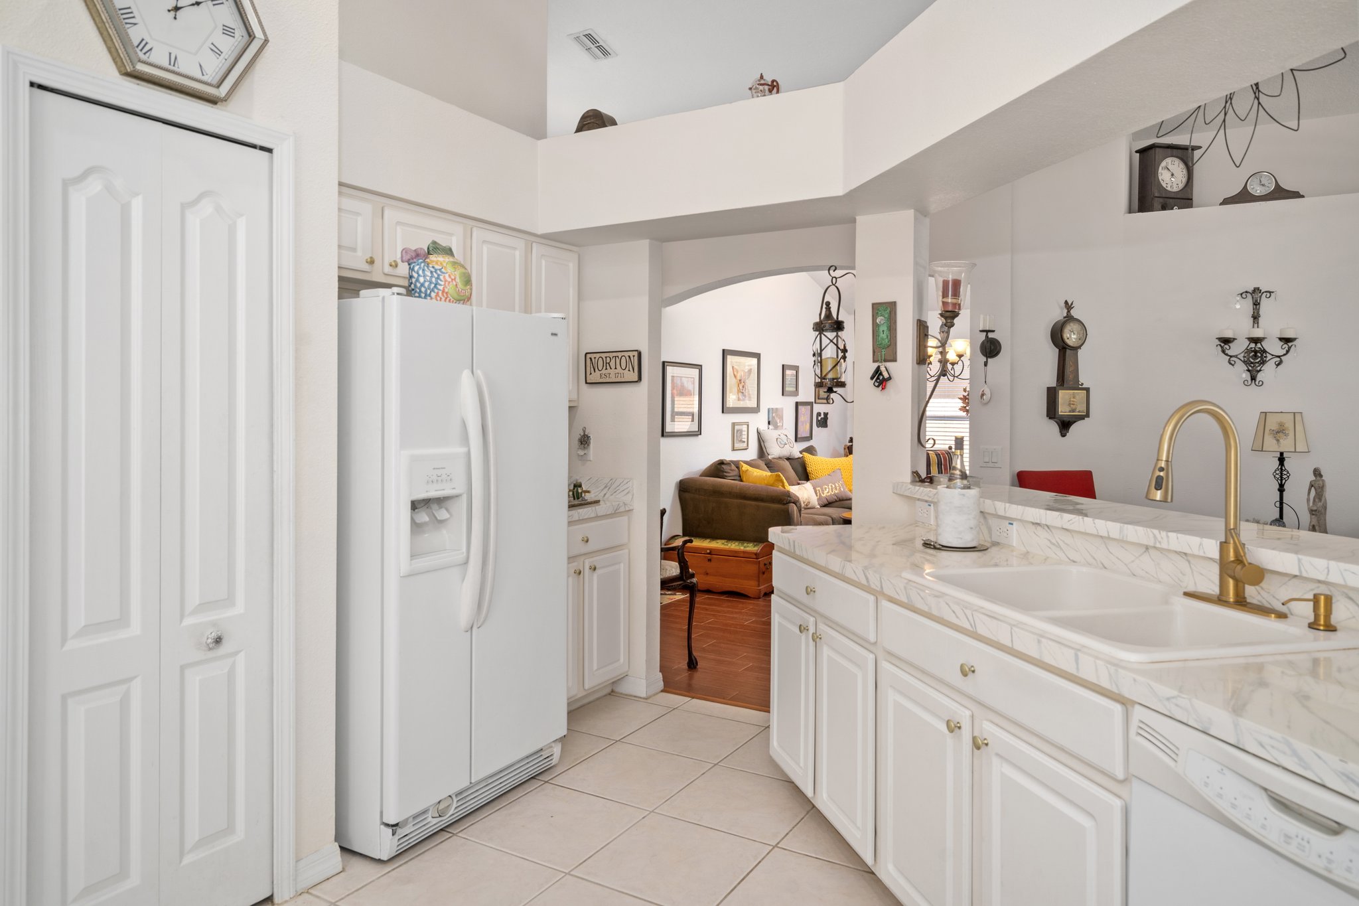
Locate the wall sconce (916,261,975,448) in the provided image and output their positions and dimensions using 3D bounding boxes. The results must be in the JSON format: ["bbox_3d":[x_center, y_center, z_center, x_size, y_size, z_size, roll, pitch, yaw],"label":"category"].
[{"bbox_3d":[1.063,-0.390,3.299,0.210,0.740,0.180,2,2,30],"label":"wall sconce"}]

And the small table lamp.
[{"bbox_3d":[2.913,0.100,4.028,0.224,0.593,0.190,2,3,31],"label":"small table lamp"}]

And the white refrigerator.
[{"bbox_3d":[-0.944,0.343,2.944,0.850,1.700,0.830,2,2,30],"label":"white refrigerator"}]

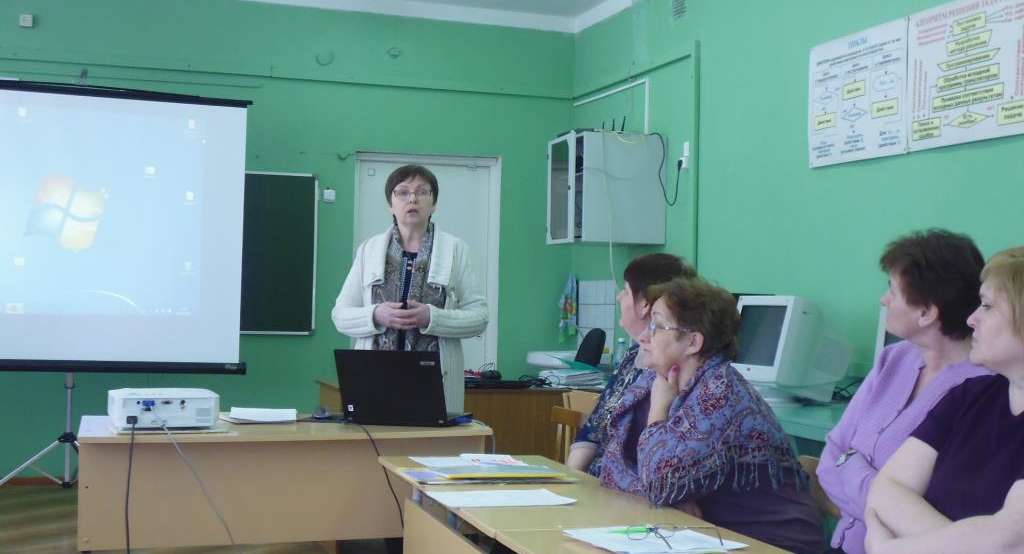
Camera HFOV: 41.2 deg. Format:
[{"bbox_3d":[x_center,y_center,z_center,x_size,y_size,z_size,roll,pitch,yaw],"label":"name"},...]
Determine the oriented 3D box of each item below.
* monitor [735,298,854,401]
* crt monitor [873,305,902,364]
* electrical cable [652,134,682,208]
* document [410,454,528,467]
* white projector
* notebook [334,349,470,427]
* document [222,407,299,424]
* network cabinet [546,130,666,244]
[{"bbox_3d":[1.146,0.296,5.455,0.420,0.430,0.370,2,-2,-24],"label":"monitor"},{"bbox_3d":[1.487,0.274,4.473,0.420,0.430,0.370,1,-2,-20],"label":"crt monitor"},{"bbox_3d":[0.924,-0.651,8.140,0.120,0.440,0.250,1,-2,-20],"label":"electrical cable"},{"bbox_3d":[-0.117,0.479,3.587,0.280,0.010,0.230,1,-2,-20],"label":"document"},{"bbox_3d":[-1.012,0.379,3.956,0.290,0.100,0.225,2,-2,-22],"label":"white projector"},{"bbox_3d":[-0.325,0.341,4.137,0.335,0.235,0.290,0,-2,18],"label":"notebook"},{"bbox_3d":[-0.806,0.439,4.359,0.210,0.030,0.310,1,-2,-20],"label":"document"},{"bbox_3d":[0.581,-0.528,8.417,0.550,0.660,0.580,1,-2,-20],"label":"network cabinet"}]

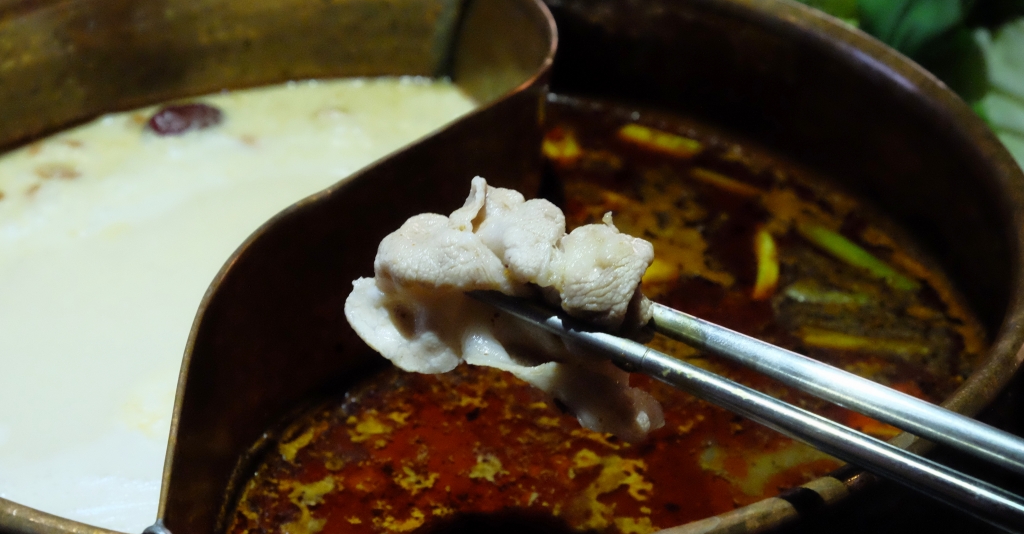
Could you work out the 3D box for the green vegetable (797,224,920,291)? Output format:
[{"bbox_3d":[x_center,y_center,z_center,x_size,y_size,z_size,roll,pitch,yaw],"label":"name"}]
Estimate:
[{"bbox_3d":[0.115,-0.003,0.466,0.007,0.006,0.046,-25,42,-38],"label":"green vegetable"}]

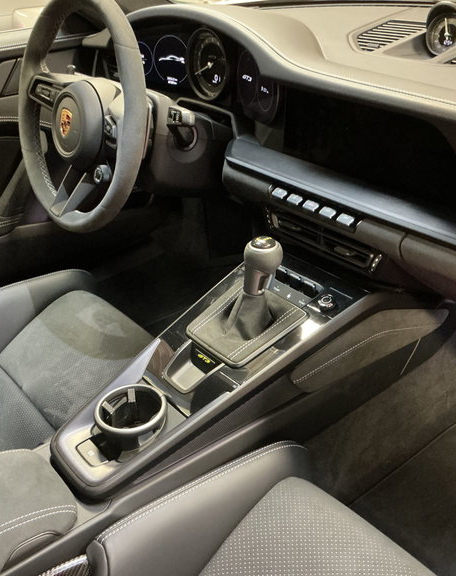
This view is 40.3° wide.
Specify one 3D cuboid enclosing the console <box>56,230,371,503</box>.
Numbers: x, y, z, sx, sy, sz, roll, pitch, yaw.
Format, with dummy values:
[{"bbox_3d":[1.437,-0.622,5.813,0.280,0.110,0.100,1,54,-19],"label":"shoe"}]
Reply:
[{"bbox_3d":[-0.030,0.064,0.766,0.431,0.161,0.200,-37,46,-27],"label":"console"}]

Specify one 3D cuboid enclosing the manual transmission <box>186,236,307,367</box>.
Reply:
[{"bbox_3d":[0.020,0.004,0.797,0.127,0.138,0.117,-31,43,-32],"label":"manual transmission"}]

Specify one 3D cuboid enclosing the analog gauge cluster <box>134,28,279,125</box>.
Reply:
[{"bbox_3d":[-0.047,-0.377,1.053,0.065,0.130,0.380,-11,30,-44],"label":"analog gauge cluster"}]

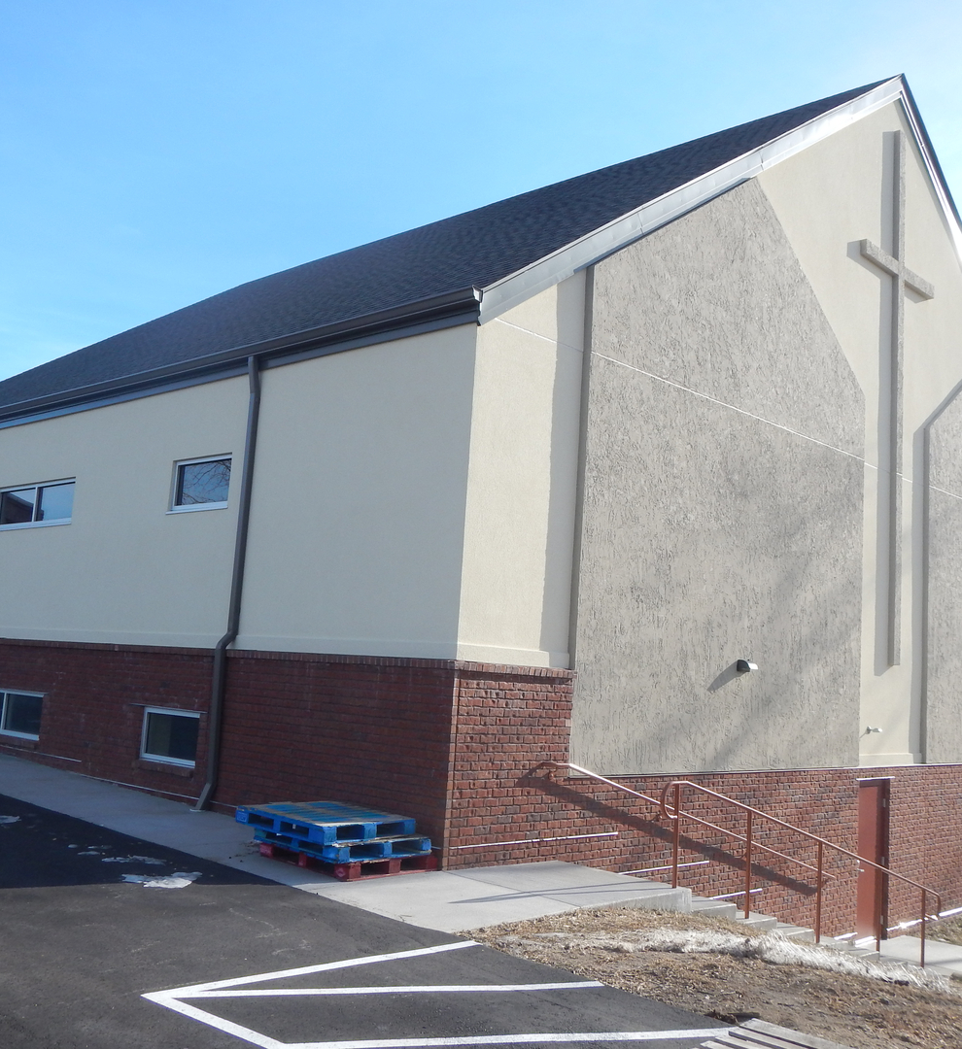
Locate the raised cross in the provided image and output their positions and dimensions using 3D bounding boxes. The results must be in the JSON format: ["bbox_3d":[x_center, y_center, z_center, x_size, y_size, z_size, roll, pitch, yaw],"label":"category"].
[{"bbox_3d":[6.397,-2.040,17.348,0.109,8.351,2.544,-4,-11,43],"label":"raised cross"}]

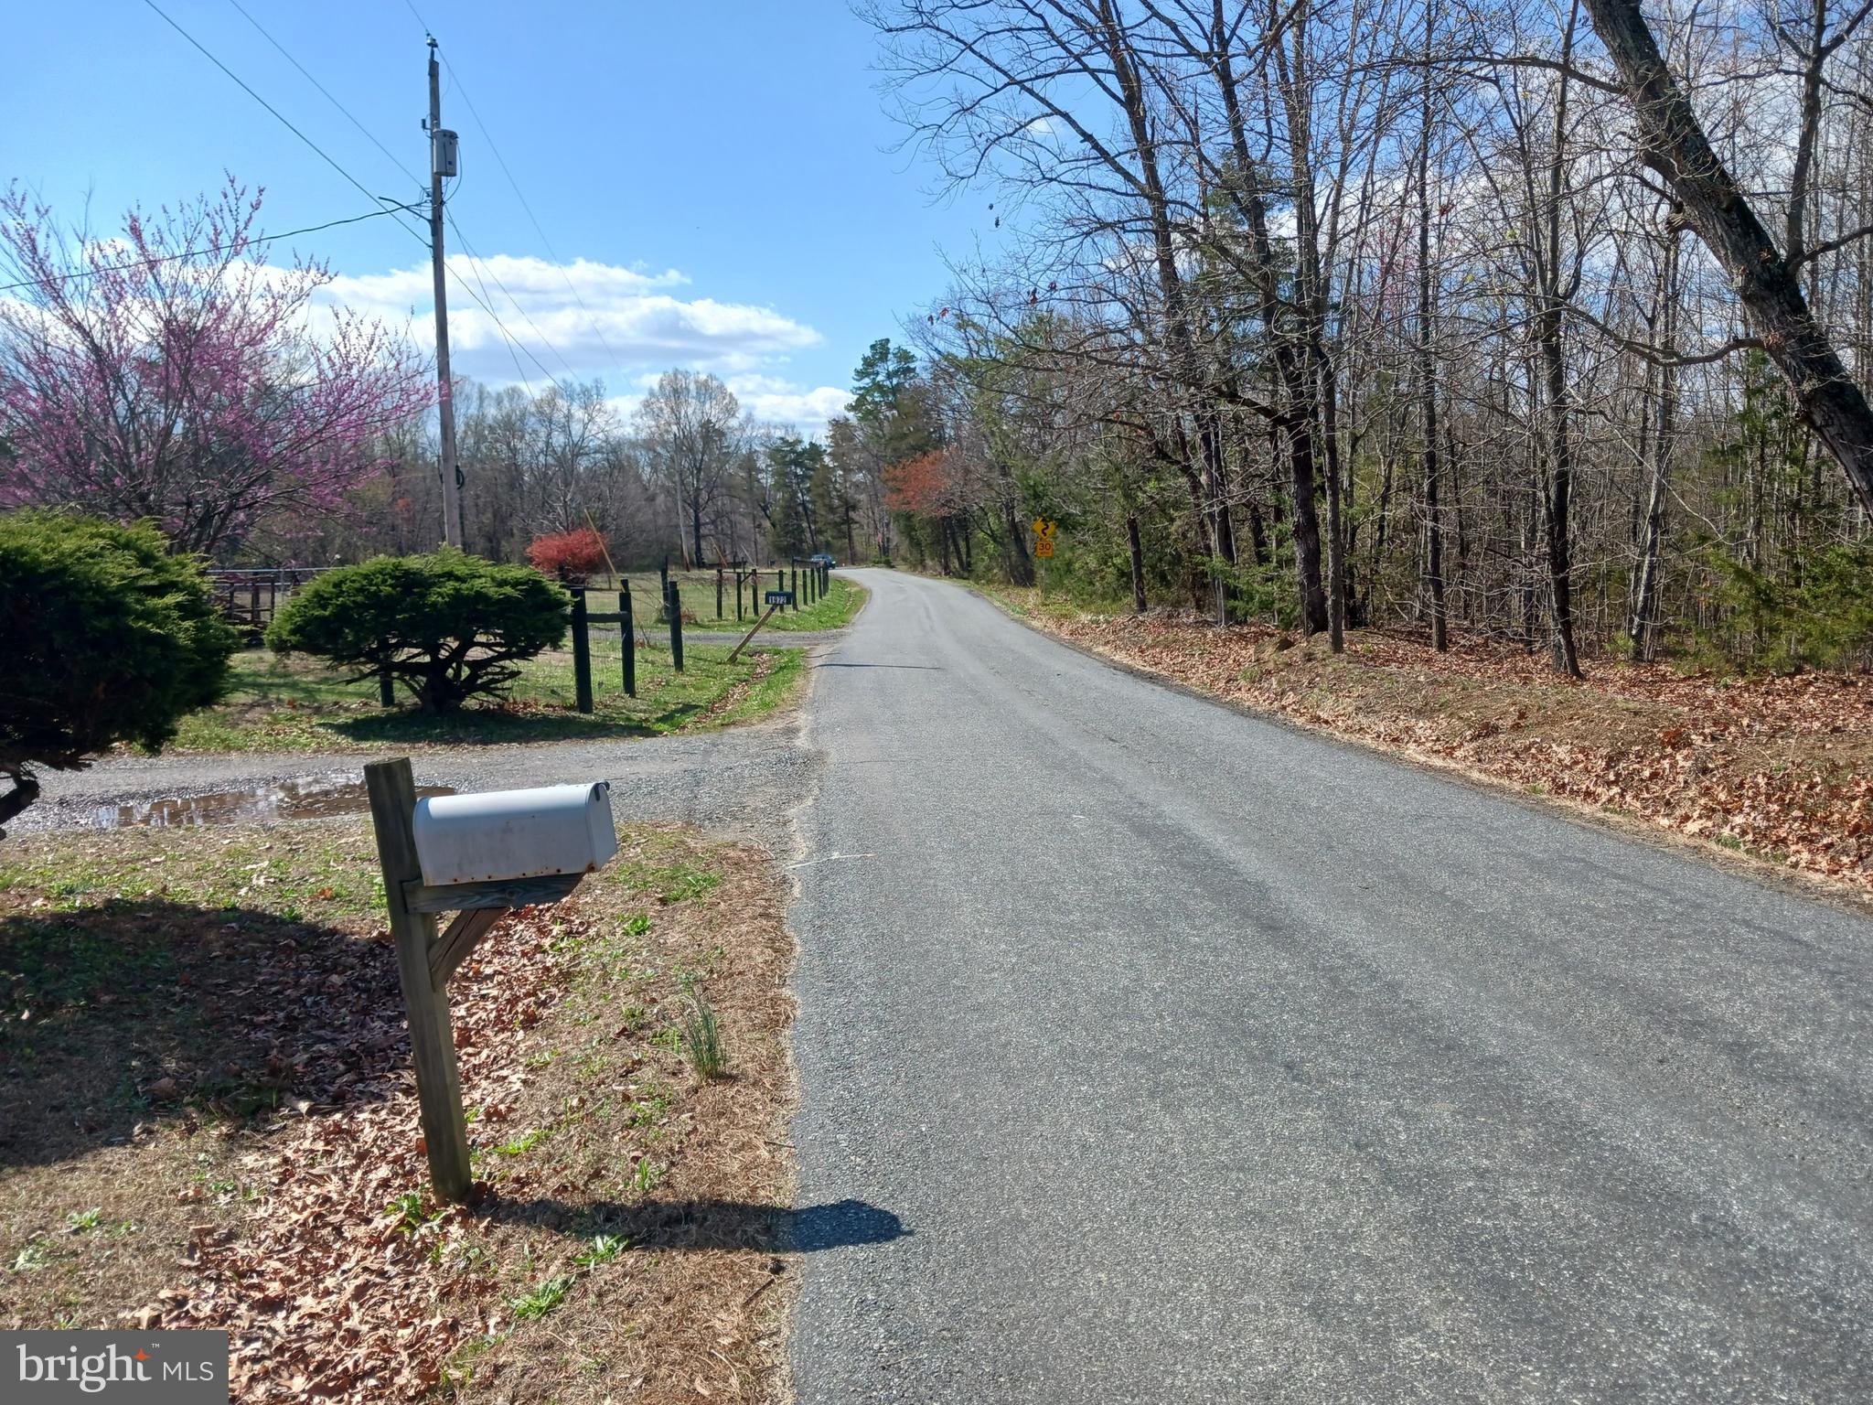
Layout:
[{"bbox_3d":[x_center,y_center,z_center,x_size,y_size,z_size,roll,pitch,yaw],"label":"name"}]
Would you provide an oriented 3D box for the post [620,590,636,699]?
[{"bbox_3d":[-3.766,-0.708,17.896,0.125,1.297,0.125,-1,6,0],"label":"post"}]

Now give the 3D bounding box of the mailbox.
[{"bbox_3d":[-1.153,0.353,4.021,0.494,0.220,0.169,-5,10,1],"label":"mailbox"}]

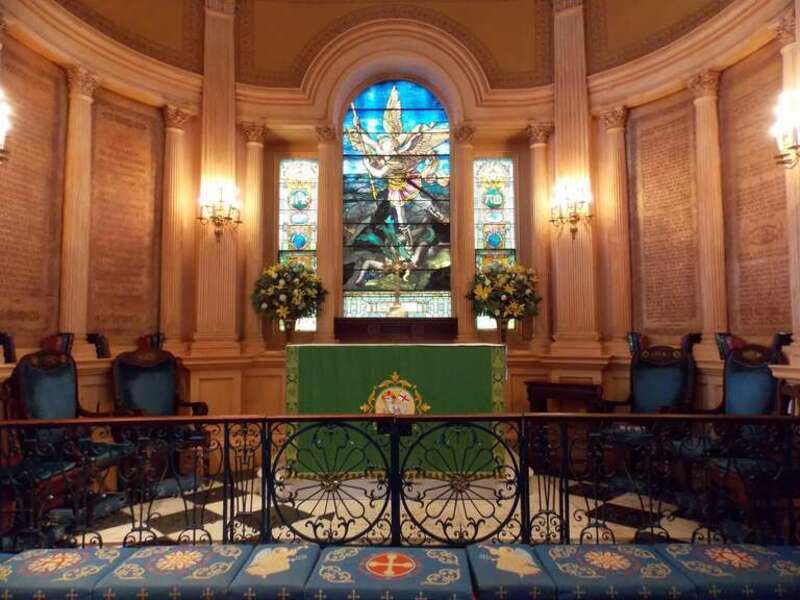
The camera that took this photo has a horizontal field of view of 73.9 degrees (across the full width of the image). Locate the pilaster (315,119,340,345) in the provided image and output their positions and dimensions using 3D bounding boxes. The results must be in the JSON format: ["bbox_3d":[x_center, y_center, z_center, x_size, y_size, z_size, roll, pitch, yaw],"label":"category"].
[{"bbox_3d":[-0.698,-0.590,5.154,0.220,2.198,0.170,0,-4,0],"label":"pilaster"}]

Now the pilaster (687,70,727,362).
[{"bbox_3d":[2.373,-0.659,4.089,0.170,2.198,0.210,3,-5,-36],"label":"pilaster"}]

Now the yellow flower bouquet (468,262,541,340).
[{"bbox_3d":[0.961,0.026,4.893,0.635,0.710,0.530,0,-4,0],"label":"yellow flower bouquet"}]

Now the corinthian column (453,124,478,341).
[{"bbox_3d":[0.635,-0.590,5.154,0.220,2.198,0.170,0,-4,0],"label":"corinthian column"}]

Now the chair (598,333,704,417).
[{"bbox_3d":[1.850,0.871,3.896,0.640,1.112,0.620,3,-5,-43],"label":"chair"}]

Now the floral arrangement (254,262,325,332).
[{"bbox_3d":[-1.014,-0.006,4.895,0.663,0.646,0.530,0,-4,0],"label":"floral arrangement"}]

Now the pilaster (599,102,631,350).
[{"bbox_3d":[1.931,-0.619,4.718,0.210,2.198,0.170,-3,-5,39],"label":"pilaster"}]

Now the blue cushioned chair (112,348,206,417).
[{"bbox_3d":[-1.820,0.901,3.960,0.640,1.040,0.620,-4,-5,45],"label":"blue cushioned chair"}]

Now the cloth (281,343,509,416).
[{"bbox_3d":[-0.032,0.884,4.393,1.672,1.011,0.700,0,-4,0],"label":"cloth"}]

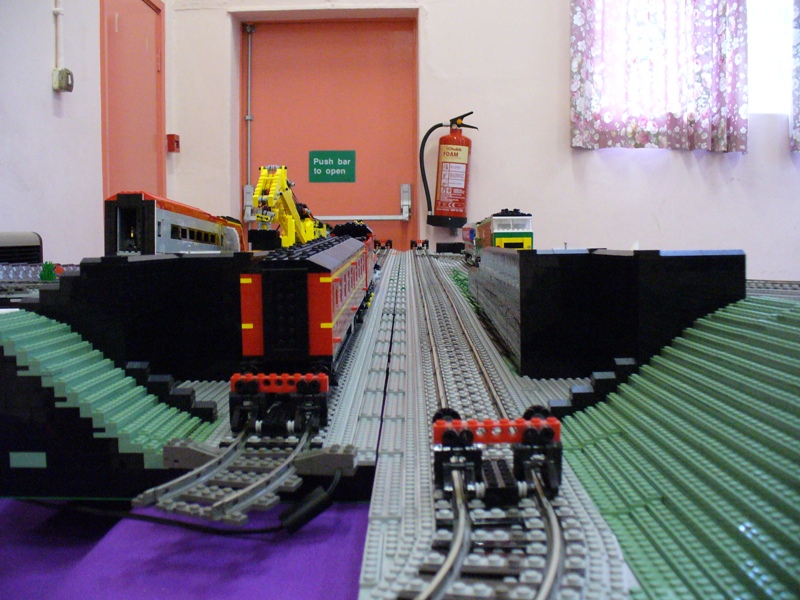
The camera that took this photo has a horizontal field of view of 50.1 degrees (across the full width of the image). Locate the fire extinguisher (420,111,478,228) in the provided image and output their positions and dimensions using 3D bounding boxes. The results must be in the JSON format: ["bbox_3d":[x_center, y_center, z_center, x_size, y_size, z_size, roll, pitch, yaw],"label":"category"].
[{"bbox_3d":[0.253,-0.659,4.320,0.275,0.572,0.175,4,6,4],"label":"fire extinguisher"}]

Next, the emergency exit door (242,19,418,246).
[{"bbox_3d":[-0.380,-0.515,4.651,0.952,1.969,0.070,1,6,5],"label":"emergency exit door"}]

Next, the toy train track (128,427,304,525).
[{"bbox_3d":[-0.089,0.097,0.496,0.070,0.011,0.141,1,6,11],"label":"toy train track"}]

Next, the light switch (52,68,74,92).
[{"bbox_3d":[-1.313,-0.855,3.326,0.056,0.088,0.080,1,6,5],"label":"light switch"}]

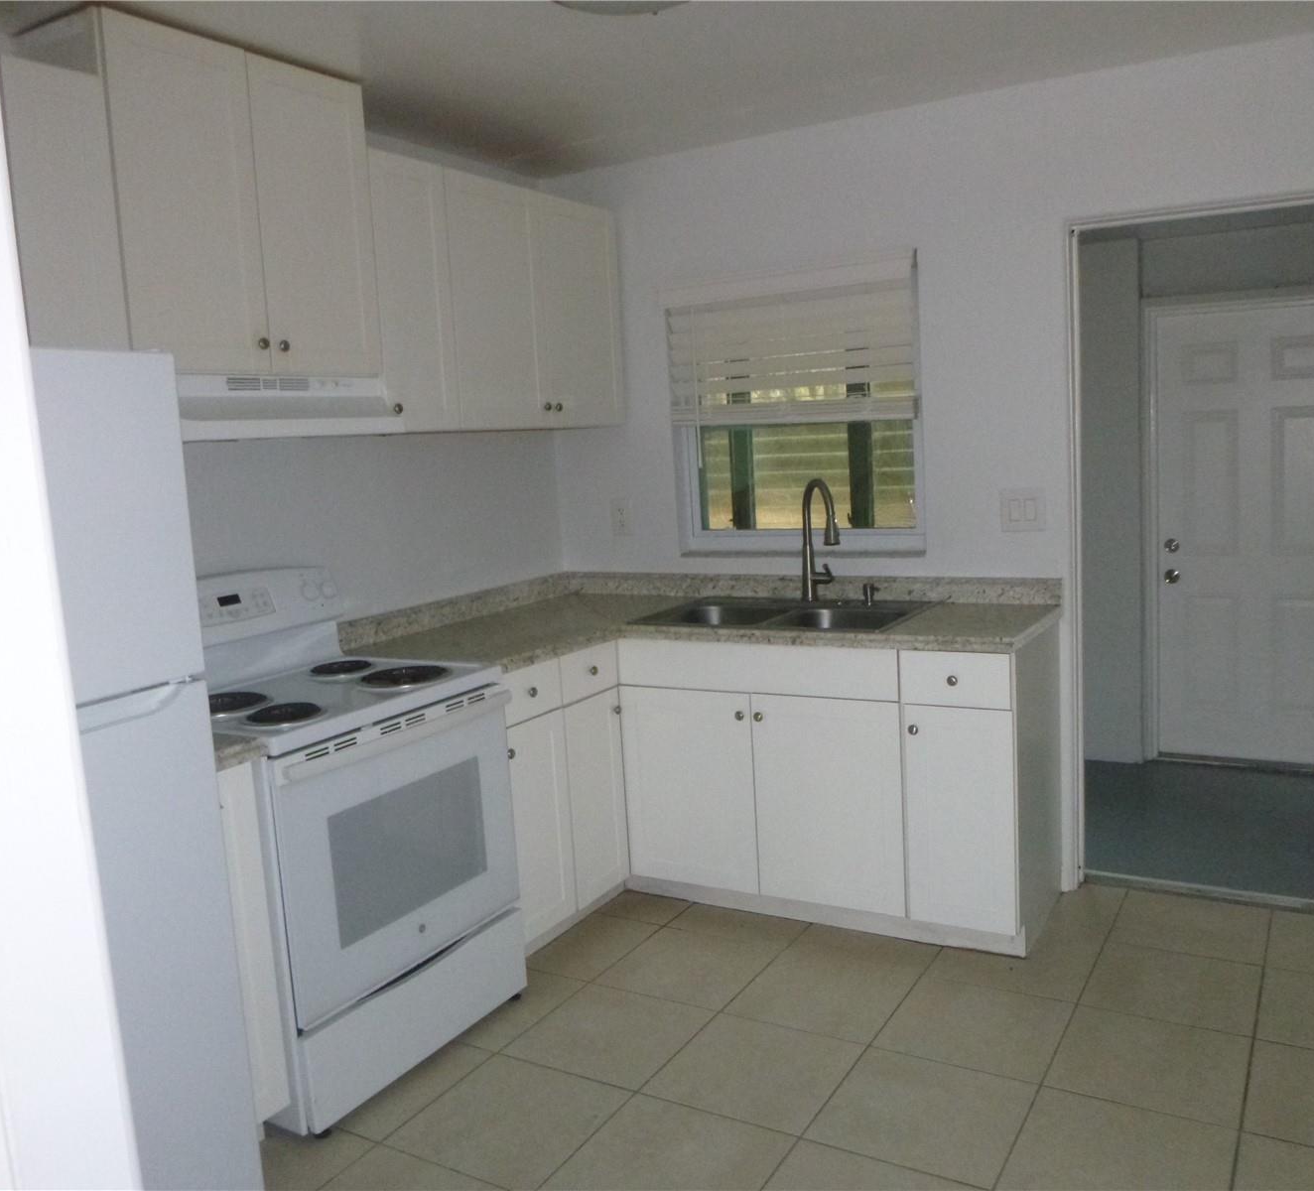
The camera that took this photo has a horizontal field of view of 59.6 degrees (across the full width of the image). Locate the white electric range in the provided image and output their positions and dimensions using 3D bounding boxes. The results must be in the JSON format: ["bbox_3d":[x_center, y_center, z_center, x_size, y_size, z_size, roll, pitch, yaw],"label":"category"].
[{"bbox_3d":[-0.839,0.542,2.827,0.725,1.148,0.757,1,9,31],"label":"white electric range"}]

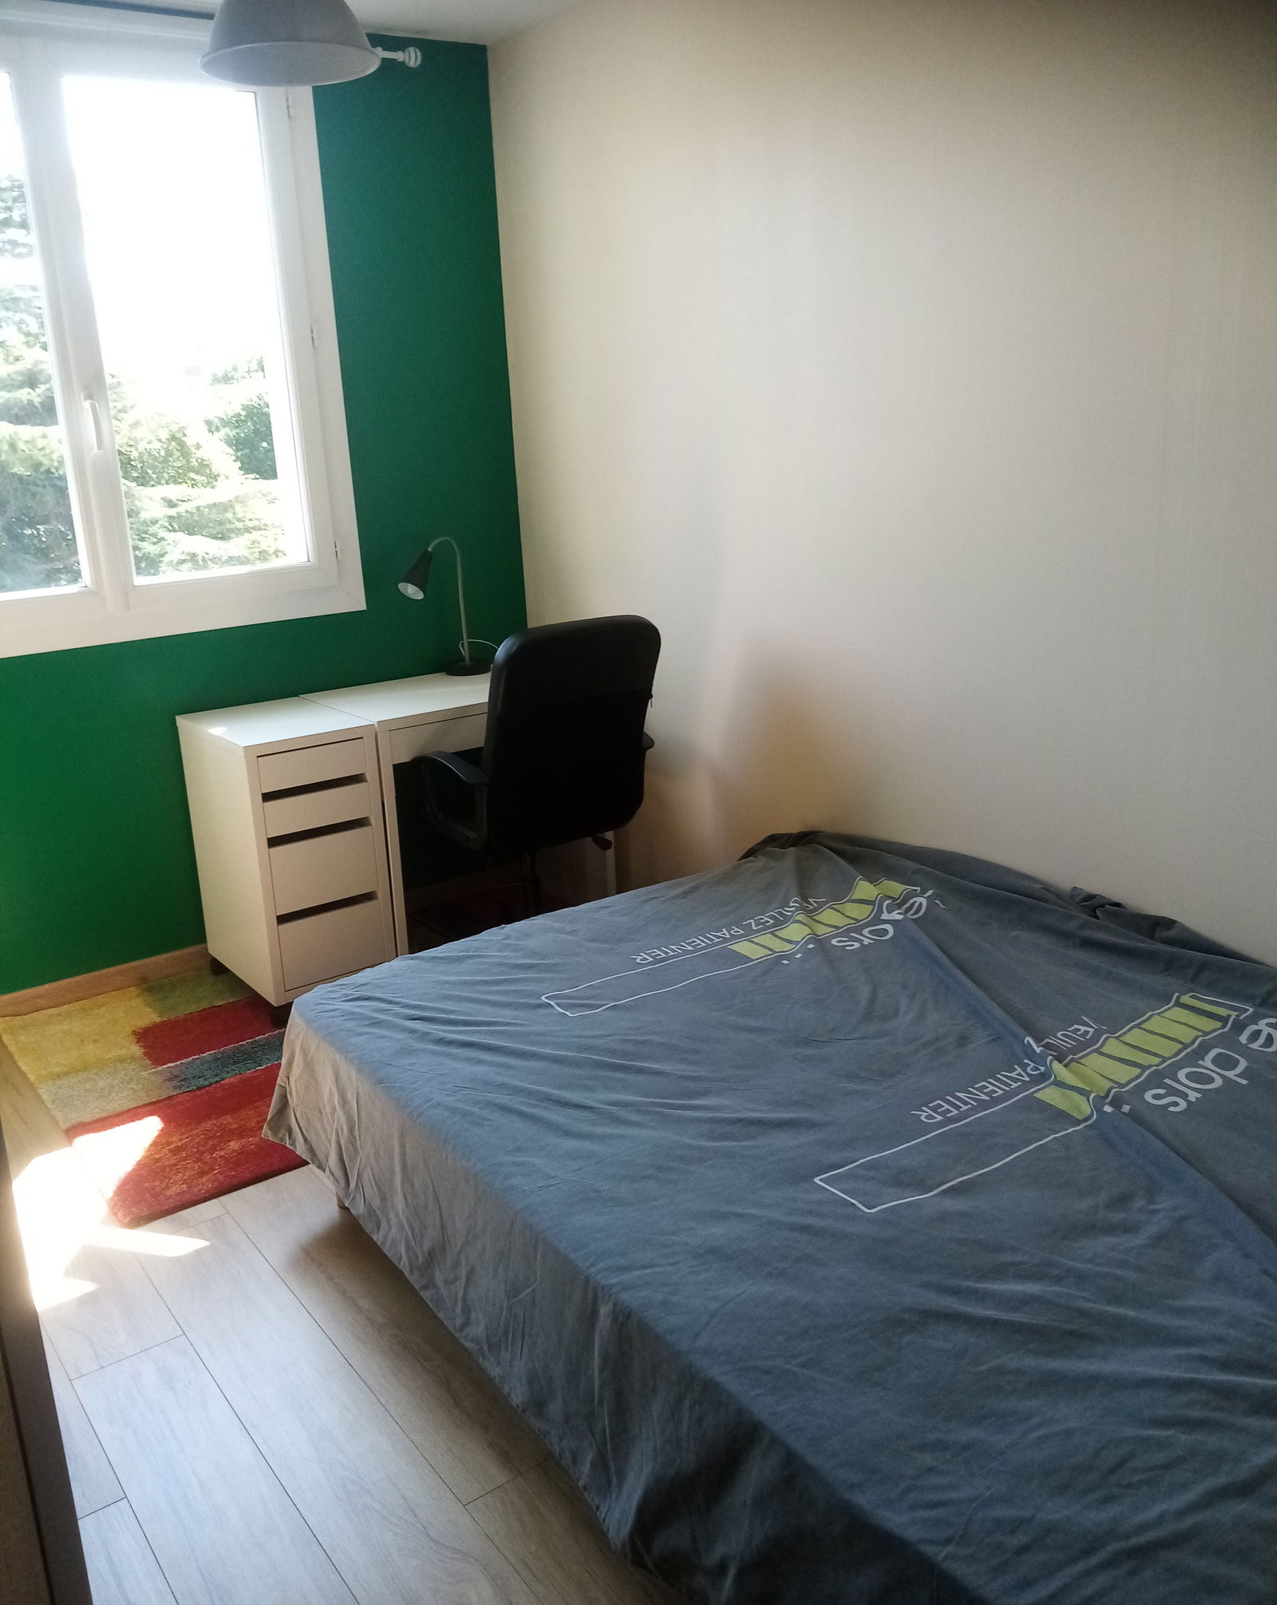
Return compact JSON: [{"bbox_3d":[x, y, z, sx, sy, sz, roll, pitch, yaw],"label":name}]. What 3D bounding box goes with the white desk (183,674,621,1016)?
[{"bbox_3d":[-0.667,0.068,3.733,1.095,0.755,0.493,-15,20,-36],"label":"white desk"}]

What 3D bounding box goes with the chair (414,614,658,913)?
[{"bbox_3d":[-0.306,-0.004,3.457,0.580,1.010,0.600,-15,20,-36],"label":"chair"}]

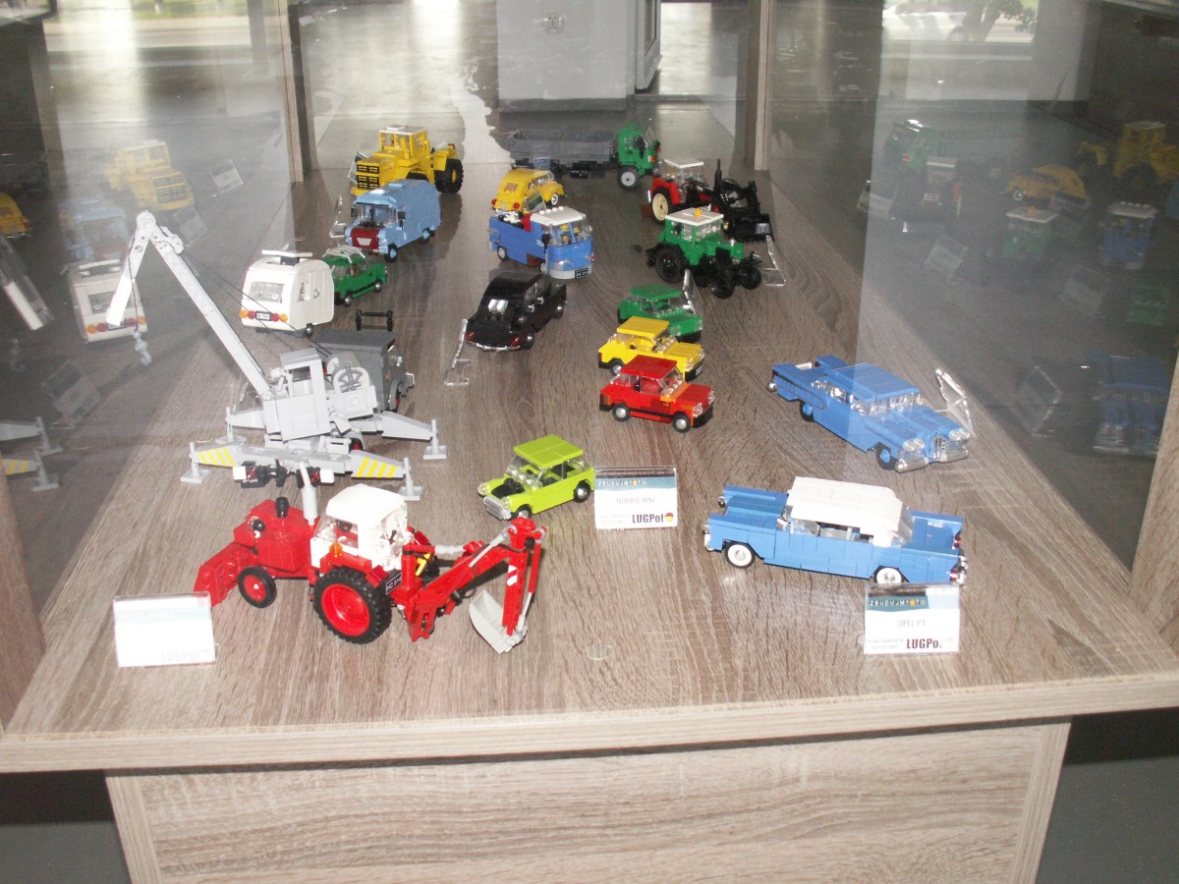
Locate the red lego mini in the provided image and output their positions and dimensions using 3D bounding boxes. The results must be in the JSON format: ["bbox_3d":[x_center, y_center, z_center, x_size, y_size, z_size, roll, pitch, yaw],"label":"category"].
[{"bbox_3d":[0.051,-0.036,0.880,0.077,0.040,0.037,11,28,22],"label":"red lego mini"}]

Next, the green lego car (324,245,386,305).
[{"bbox_3d":[-0.231,-0.160,1.139,0.035,0.046,0.077,13,30,24],"label":"green lego car"}]

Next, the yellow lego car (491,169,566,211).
[{"bbox_3d":[-0.074,-0.299,1.408,0.044,0.049,0.095,17,31,30],"label":"yellow lego car"}]

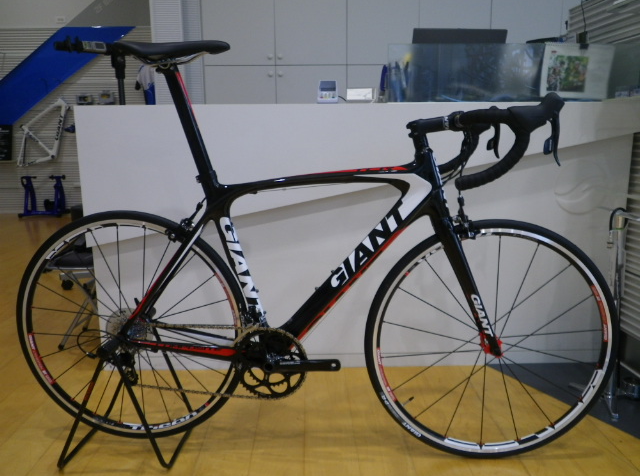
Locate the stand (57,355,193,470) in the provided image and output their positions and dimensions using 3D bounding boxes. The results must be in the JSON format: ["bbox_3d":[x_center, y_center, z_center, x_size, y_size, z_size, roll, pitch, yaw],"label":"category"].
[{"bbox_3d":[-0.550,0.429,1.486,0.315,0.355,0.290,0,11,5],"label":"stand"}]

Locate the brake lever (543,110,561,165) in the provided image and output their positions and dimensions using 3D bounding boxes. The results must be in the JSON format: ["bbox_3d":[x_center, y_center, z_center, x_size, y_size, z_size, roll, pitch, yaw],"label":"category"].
[{"bbox_3d":[0.469,-0.201,1.048,0.034,0.118,0.028,0,11,4],"label":"brake lever"}]

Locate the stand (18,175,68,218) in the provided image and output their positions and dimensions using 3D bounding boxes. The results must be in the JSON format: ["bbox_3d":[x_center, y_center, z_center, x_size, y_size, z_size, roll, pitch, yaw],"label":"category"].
[{"bbox_3d":[-3.288,-0.508,6.197,0.500,0.460,0.440,-2,11,-9],"label":"stand"}]

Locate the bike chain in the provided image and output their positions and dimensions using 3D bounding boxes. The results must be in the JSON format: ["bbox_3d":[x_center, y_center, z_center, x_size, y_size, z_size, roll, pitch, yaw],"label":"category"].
[{"bbox_3d":[-0.290,0.337,1.403,0.520,0.212,0.030,0,11,5],"label":"bike chain"}]

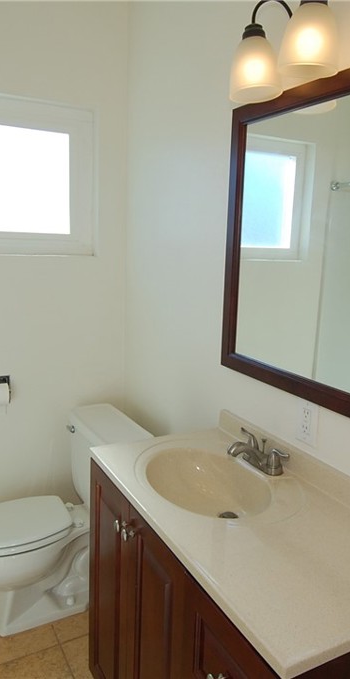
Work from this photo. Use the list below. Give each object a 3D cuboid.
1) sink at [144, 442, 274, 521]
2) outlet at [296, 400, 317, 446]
[{"bbox_3d":[0.075,0.417,1.302,0.296,0.135,0.410,-3,11,-27],"label":"sink"},{"bbox_3d":[0.339,0.211,1.312,0.007,0.114,0.074,-3,11,-27],"label":"outlet"}]

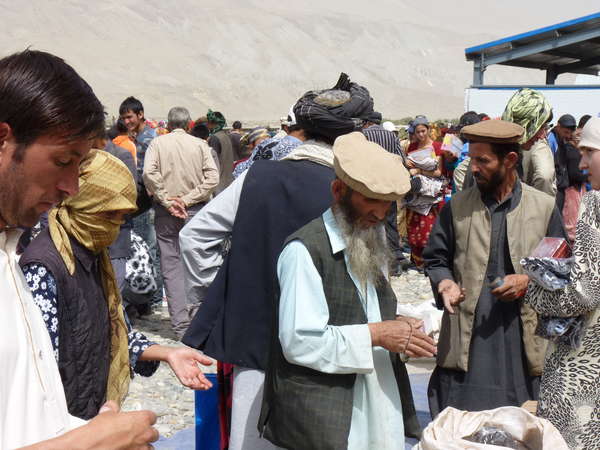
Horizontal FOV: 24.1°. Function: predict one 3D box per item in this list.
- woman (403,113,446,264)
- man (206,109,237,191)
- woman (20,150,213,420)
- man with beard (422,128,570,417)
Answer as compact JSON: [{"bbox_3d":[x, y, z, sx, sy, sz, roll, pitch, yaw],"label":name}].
[{"bbox_3d":[1.333,-0.336,14.862,0.470,1.620,0.380,0,4,6],"label":"woman"},{"bbox_3d":[-0.849,-0.355,14.866,0.360,1.740,0.500,2,5,27],"label":"man"},{"bbox_3d":[-0.509,0.568,3.909,0.500,1.550,0.500,3,5,30],"label":"woman"},{"bbox_3d":[0.773,0.410,5.613,0.580,1.650,0.420,1,5,19],"label":"man with beard"}]

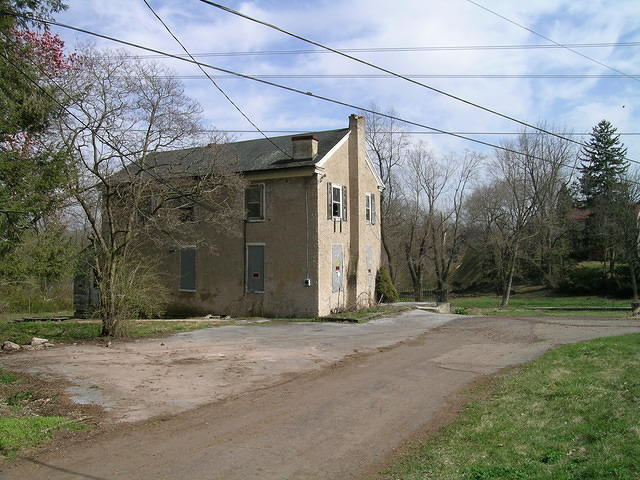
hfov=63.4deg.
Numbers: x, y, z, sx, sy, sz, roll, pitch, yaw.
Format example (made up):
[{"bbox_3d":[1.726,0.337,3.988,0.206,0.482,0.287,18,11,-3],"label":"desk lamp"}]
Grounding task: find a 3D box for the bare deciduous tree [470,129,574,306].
[{"bbox_3d":[11.735,-1.304,30.000,6.027,10.315,5.424,0,-1,0],"label":"bare deciduous tree"}]

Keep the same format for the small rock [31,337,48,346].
[{"bbox_3d":[-7.315,2.647,13.500,0.469,0.261,0.352,0,-1,0],"label":"small rock"}]

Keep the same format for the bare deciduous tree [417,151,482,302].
[{"bbox_3d":[8.505,-0.887,34.000,4.335,9.983,4.335,0,-1,0],"label":"bare deciduous tree"}]

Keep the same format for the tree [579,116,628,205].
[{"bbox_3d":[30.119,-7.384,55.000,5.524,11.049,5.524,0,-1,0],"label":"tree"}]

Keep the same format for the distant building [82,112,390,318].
[{"bbox_3d":[-4.311,-0.975,25.174,13.372,8.550,7.056,-1,-2,27],"label":"distant building"}]

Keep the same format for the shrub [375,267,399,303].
[{"bbox_3d":[3.211,2.149,25.000,1.159,1.738,1.159,0,-1,0],"label":"shrub"}]

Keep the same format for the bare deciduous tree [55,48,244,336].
[{"bbox_3d":[-5.105,-1.422,15.500,5.689,8.623,5.120,0,-1,0],"label":"bare deciduous tree"}]

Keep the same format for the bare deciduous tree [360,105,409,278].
[{"bbox_3d":[5.029,-3.366,41.000,4.356,14.097,4.356,0,-1,0],"label":"bare deciduous tree"}]

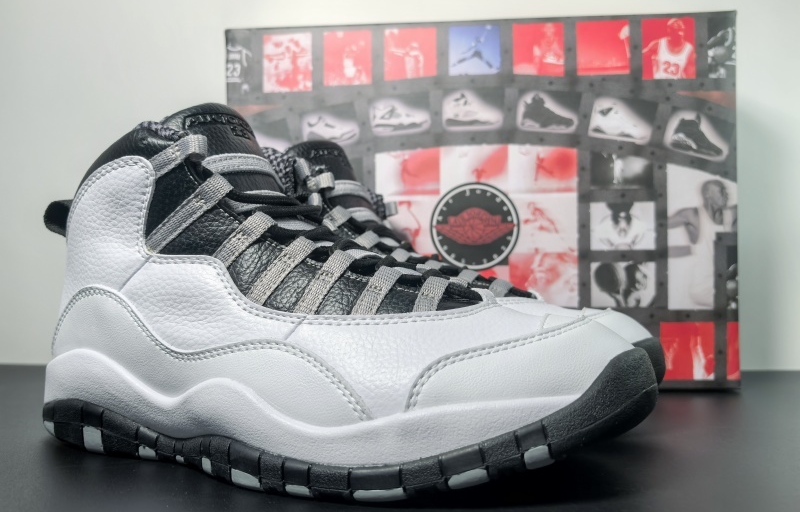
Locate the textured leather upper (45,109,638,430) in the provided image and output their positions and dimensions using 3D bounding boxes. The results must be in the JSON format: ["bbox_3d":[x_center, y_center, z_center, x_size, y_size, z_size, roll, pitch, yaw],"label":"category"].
[{"bbox_3d":[-0.048,-0.007,0.291,0.292,0.141,0.101,-1,-1,22],"label":"textured leather upper"}]

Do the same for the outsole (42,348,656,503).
[{"bbox_3d":[-0.044,0.063,0.289,0.301,0.053,0.103,-1,-1,22],"label":"outsole"}]

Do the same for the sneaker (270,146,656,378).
[{"bbox_3d":[-0.009,0.008,0.380,0.306,0.167,0.106,-1,-1,25],"label":"sneaker"}]

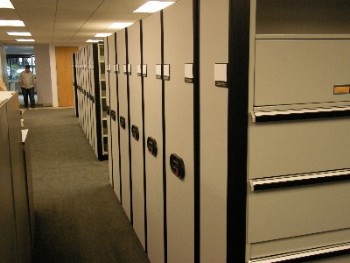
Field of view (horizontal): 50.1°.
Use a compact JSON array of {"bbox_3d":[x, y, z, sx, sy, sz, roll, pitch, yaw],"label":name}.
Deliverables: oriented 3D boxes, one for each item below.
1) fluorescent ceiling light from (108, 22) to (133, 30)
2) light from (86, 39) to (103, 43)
[{"bbox_3d":[-1.147,-2.430,8.566,0.610,0.080,1.220,-4,11,-18],"label":"fluorescent ceiling light"},{"bbox_3d":[-2.942,-3.380,13.957,0.610,0.080,1.220,-4,11,-18],"label":"light"}]

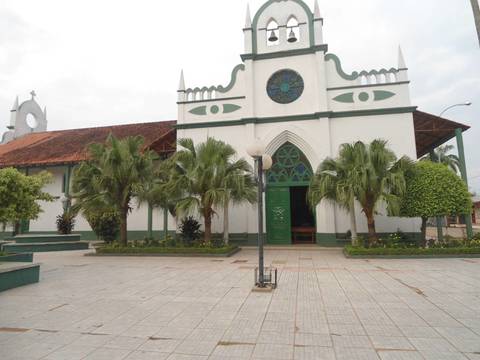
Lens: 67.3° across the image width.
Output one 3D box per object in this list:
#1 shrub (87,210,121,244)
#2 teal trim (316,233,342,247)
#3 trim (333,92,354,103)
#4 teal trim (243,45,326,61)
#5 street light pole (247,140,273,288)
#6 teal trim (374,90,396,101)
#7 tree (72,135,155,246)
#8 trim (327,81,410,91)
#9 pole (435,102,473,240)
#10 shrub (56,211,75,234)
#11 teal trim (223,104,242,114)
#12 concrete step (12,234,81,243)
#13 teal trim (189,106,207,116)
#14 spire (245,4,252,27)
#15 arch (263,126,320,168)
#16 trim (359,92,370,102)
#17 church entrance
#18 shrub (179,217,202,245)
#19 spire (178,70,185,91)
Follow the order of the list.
[{"bbox_3d":[-7.573,2.607,20.000,1.750,1.800,1.700,-2,-6,13],"label":"shrub"},{"bbox_3d":[4.524,3.047,18.663,1.076,0.604,0.350,-2,-6,13],"label":"teal trim"},{"bbox_3d":[5.538,-4.416,19.309,1.090,0.550,0.080,-2,-6,13],"label":"trim"},{"bbox_3d":[2.460,-7.074,20.241,4.818,0.420,0.500,-2,-6,13],"label":"teal trim"},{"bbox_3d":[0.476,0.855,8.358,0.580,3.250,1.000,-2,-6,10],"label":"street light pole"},{"bbox_3d":[7.565,-4.386,18.835,1.086,0.535,0.080,-2,-6,13],"label":"teal trim"},{"bbox_3d":[-6.265,0.739,17.731,3.600,5.560,3.400,-2,-6,10],"label":"tree"},{"bbox_3d":[6.513,-4.795,18.392,4.050,0.130,0.180,-2,-6,10],"label":"trim"},{"bbox_3d":[15.101,-0.740,25.270,2.200,9.530,0.300,-2,-6,13],"label":"pole"},{"bbox_3d":[-10.407,2.535,21.500,0.950,1.400,0.950,-2,-6,10],"label":"shrub"},{"bbox_3d":[-0.424,-4.081,20.661,1.110,0.514,0.080,-2,-6,13],"label":"teal trim"},{"bbox_3d":[-11.385,3.485,21.473,3.900,0.380,1.300,1,-6,-16],"label":"concrete step"},{"bbox_3d":[-2.462,-4.044,21.131,1.051,0.528,0.080,-2,-6,13],"label":"teal trim"},{"bbox_3d":[0.470,-9.067,19.924,0.400,1.450,0.400,-2,-6,10],"label":"spire"},{"bbox_3d":[2.690,-1.672,18.832,2.900,2.100,0.400,-2,-6,10],"label":"arch"},{"bbox_3d":[6.566,-4.382,19.066,0.536,0.508,0.080,-2,-6,13],"label":"trim"},{"bbox_3d":[2.735,0.676,19.653,2.600,5.600,0.400,-2,-6,13],"label":"church entrance"},{"bbox_3d":[-2.367,2.560,17.280,1.050,1.470,1.050,-2,-6,10],"label":"shrub"},{"bbox_3d":[-3.228,-5.592,20.204,0.360,1.220,0.360,-2,-6,10],"label":"spire"}]

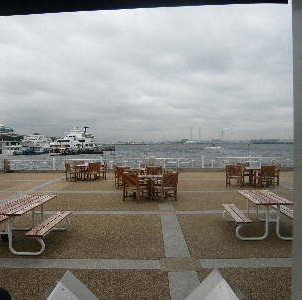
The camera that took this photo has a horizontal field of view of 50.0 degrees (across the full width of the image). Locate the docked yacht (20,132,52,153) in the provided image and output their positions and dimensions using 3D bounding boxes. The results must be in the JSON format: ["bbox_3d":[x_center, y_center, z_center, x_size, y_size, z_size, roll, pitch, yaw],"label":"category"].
[{"bbox_3d":[-65.000,-4.000,183.000,8.000,11.000,25.000,0,1,3],"label":"docked yacht"}]

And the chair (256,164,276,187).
[{"bbox_3d":[4.500,1.064,12.830,0.620,0.880,0.600,0,1,-5],"label":"chair"}]

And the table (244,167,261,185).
[{"bbox_3d":[4.360,1.129,13.650,0.880,0.720,0.880,0,1,0],"label":"table"}]

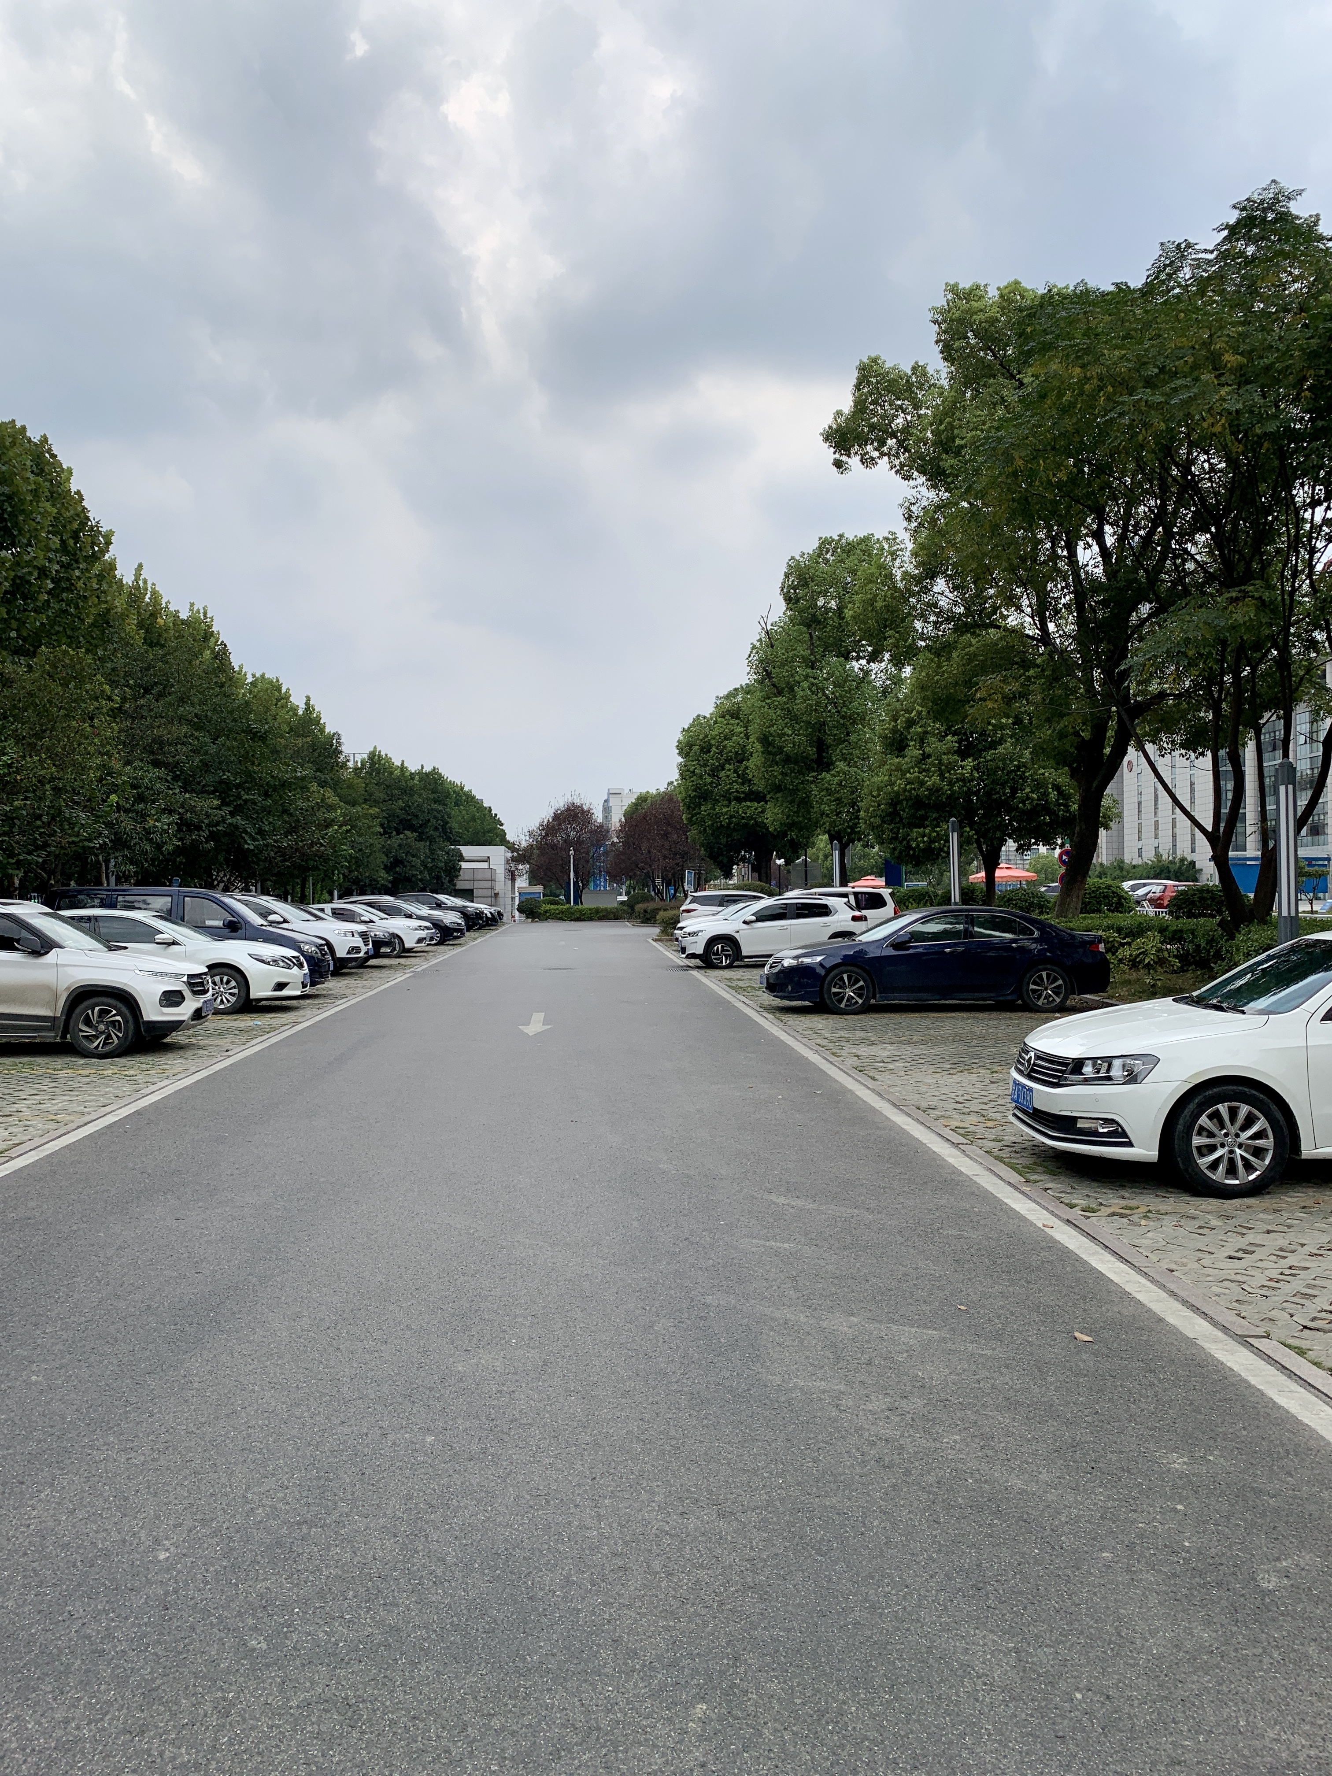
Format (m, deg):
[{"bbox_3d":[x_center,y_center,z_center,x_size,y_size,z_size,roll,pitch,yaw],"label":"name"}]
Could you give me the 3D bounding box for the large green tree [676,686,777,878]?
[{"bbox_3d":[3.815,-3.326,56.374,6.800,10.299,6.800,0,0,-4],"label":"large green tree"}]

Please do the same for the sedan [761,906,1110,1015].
[{"bbox_3d":[3.830,0.976,19.100,4.720,1.440,1.840,-1,0,-2],"label":"sedan"}]

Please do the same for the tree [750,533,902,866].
[{"bbox_3d":[5.874,-5.463,47.997,6.000,14.499,6.000,0,0,-4],"label":"tree"}]

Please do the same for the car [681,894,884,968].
[{"bbox_3d":[2.454,0.979,30.510,4.280,1.570,1.770,0,0,-4],"label":"car"}]

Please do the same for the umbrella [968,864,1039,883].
[{"bbox_3d":[14.953,0.354,59.088,2.950,2.798,2.950,0,0,-4],"label":"umbrella"}]

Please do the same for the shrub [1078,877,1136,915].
[{"bbox_3d":[10.601,0.608,32.000,1.420,1.600,1.420,-1,0,-4],"label":"shrub"}]

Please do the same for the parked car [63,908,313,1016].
[{"bbox_3d":[-7.765,1.062,19.899,4.850,1.490,1.830,0,0,-4],"label":"parked car"}]

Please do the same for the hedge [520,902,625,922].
[{"bbox_3d":[-5.441,1.424,77.500,6.100,1.020,1.200,-1,0,-4],"label":"hedge"}]

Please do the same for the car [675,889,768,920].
[{"bbox_3d":[2.849,0.950,41.267,4.800,1.680,1.820,0,0,-4],"label":"car"}]

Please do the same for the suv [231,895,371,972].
[{"bbox_3d":[-8.780,0.996,29.300,4.500,1.700,1.830,-1,0,-4],"label":"suv"}]

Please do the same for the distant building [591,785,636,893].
[{"bbox_3d":[-15.103,-15.138,440.000,15.000,36.000,16.000,-1,0,-3],"label":"distant building"}]

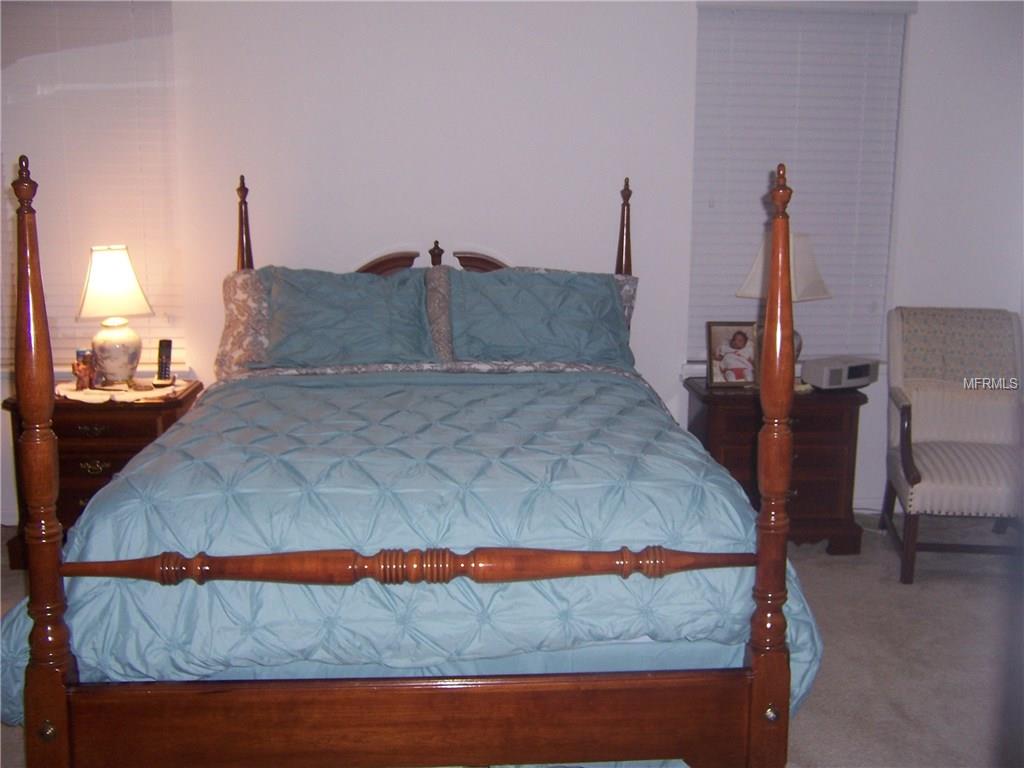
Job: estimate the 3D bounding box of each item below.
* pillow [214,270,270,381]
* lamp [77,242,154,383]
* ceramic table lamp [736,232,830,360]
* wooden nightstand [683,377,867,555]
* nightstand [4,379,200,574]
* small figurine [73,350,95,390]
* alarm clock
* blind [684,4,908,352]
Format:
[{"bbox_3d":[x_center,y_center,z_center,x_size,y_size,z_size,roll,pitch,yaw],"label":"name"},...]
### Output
[{"bbox_3d":[-0.788,-0.246,3.946,0.780,0.450,0.180,0,-9,-3],"label":"pillow"},{"bbox_3d":[-1.639,-0.281,4.030,0.280,0.575,0.280,-2,10,-11],"label":"lamp"},{"bbox_3d":[1.134,-0.308,4.087,0.275,0.645,0.275,9,13,41],"label":"ceramic table lamp"},{"bbox_3d":[1.094,0.340,4.158,0.655,0.655,0.430,0,9,-3],"label":"wooden nightstand"},{"bbox_3d":[-1.648,0.358,4.003,0.655,0.655,0.430,0,9,-3],"label":"nightstand"},{"bbox_3d":[-1.736,-0.059,3.960,0.085,0.165,0.070,-3,10,-18],"label":"small figurine"},{"bbox_3d":[1.401,-0.046,4.175,0.275,0.100,0.145,-4,10,-22],"label":"alarm clock"},{"bbox_3d":[1.236,-0.852,4.262,0.902,1.523,0.055,0,9,-3],"label":"blind"}]

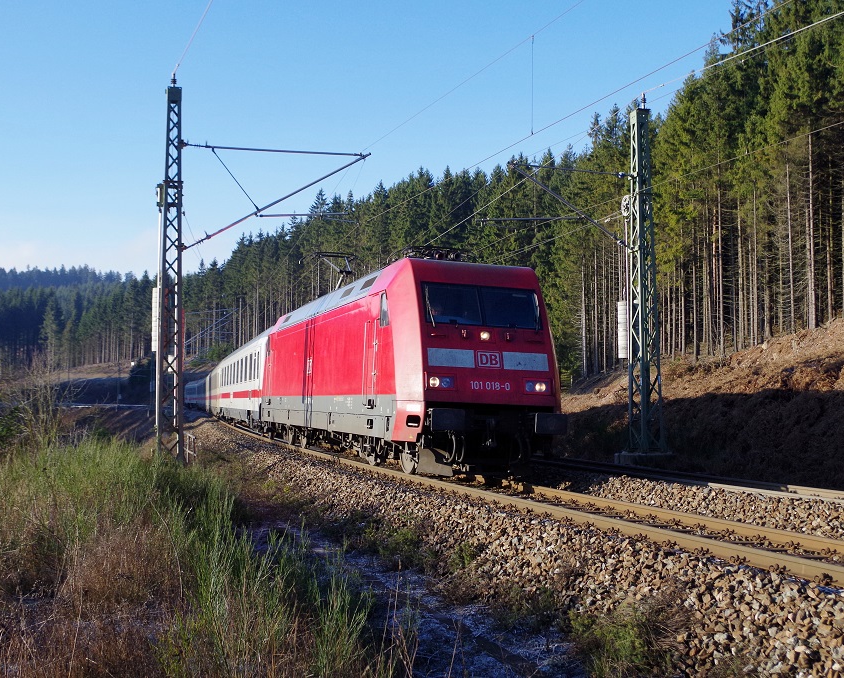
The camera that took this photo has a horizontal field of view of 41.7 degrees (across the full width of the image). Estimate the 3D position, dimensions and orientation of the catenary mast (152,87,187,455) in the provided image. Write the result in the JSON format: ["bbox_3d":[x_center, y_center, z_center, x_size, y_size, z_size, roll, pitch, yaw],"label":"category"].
[{"bbox_3d":[-5.843,-1.591,25.785,0.720,8.890,0.750,1,-4,-16],"label":"catenary mast"}]

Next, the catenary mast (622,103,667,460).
[{"bbox_3d":[5.872,-1.511,29.402,0.780,9.430,0.900,1,-4,-16],"label":"catenary mast"}]

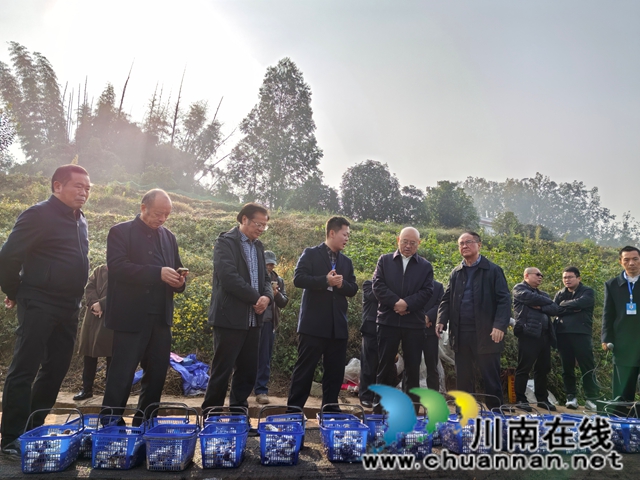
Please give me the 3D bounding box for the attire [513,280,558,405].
[{"bbox_3d":[2.586,1.222,5.990,0.540,1.460,0.380,9,-15,-31],"label":"attire"}]

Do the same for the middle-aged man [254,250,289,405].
[{"bbox_3d":[-0.544,0.923,5.428,0.470,1.650,0.360,1,-13,2],"label":"middle-aged man"}]

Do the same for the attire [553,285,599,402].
[{"bbox_3d":[3.090,1.217,6.014,0.360,1.396,0.550,12,-17,-41],"label":"attire"}]

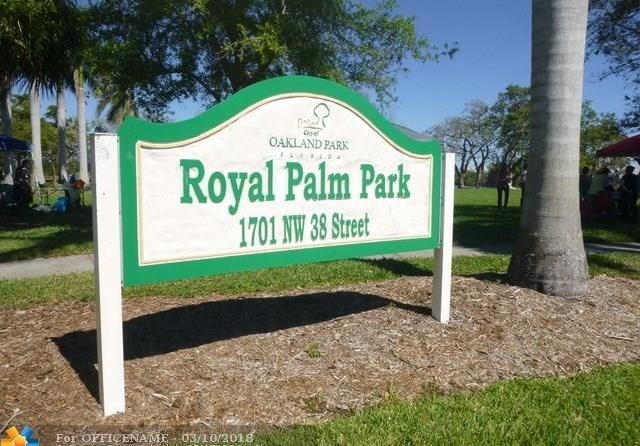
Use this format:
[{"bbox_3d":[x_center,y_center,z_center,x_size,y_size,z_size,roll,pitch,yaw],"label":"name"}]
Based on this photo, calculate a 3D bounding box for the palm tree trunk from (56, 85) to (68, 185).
[{"bbox_3d":[-18.597,-6.302,33.500,0.680,7.730,0.680,1,5,0],"label":"palm tree trunk"}]

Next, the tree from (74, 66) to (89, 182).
[{"bbox_3d":[-16.455,-6.562,32.000,0.740,8.465,0.740,1,5,0],"label":"tree"}]

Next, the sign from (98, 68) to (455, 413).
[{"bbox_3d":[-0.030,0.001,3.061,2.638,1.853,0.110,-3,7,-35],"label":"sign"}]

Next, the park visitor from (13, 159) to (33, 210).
[{"bbox_3d":[-9.515,-1.221,14.800,0.420,1.580,0.550,-4,7,-41],"label":"park visitor"}]

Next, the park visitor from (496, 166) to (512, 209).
[{"bbox_3d":[6.944,-1.333,17.400,0.540,1.652,0.340,-1,5,-17],"label":"park visitor"}]

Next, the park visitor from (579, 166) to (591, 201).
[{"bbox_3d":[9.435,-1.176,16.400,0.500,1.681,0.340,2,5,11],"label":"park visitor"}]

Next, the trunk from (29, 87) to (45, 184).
[{"bbox_3d":[-17.442,-5.330,28.500,0.680,6.638,0.680,1,5,0],"label":"trunk"}]

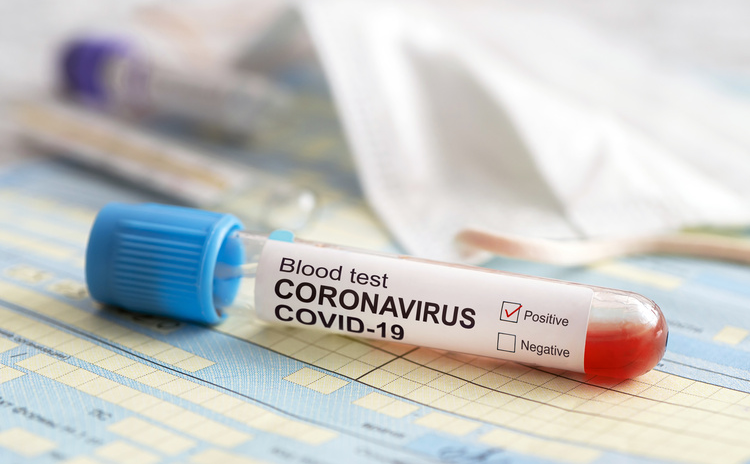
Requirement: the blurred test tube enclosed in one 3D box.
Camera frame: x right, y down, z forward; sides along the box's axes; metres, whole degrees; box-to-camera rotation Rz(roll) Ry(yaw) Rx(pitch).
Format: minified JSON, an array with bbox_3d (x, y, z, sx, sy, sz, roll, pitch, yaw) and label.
[{"bbox_3d":[-0.048,-0.035,0.378,0.080,0.017,0.017,18,4,43],"label":"blurred test tube"}]

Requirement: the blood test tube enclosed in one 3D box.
[{"bbox_3d":[0.000,0.009,0.225,0.084,0.016,0.016,8,12,14],"label":"blood test tube"}]

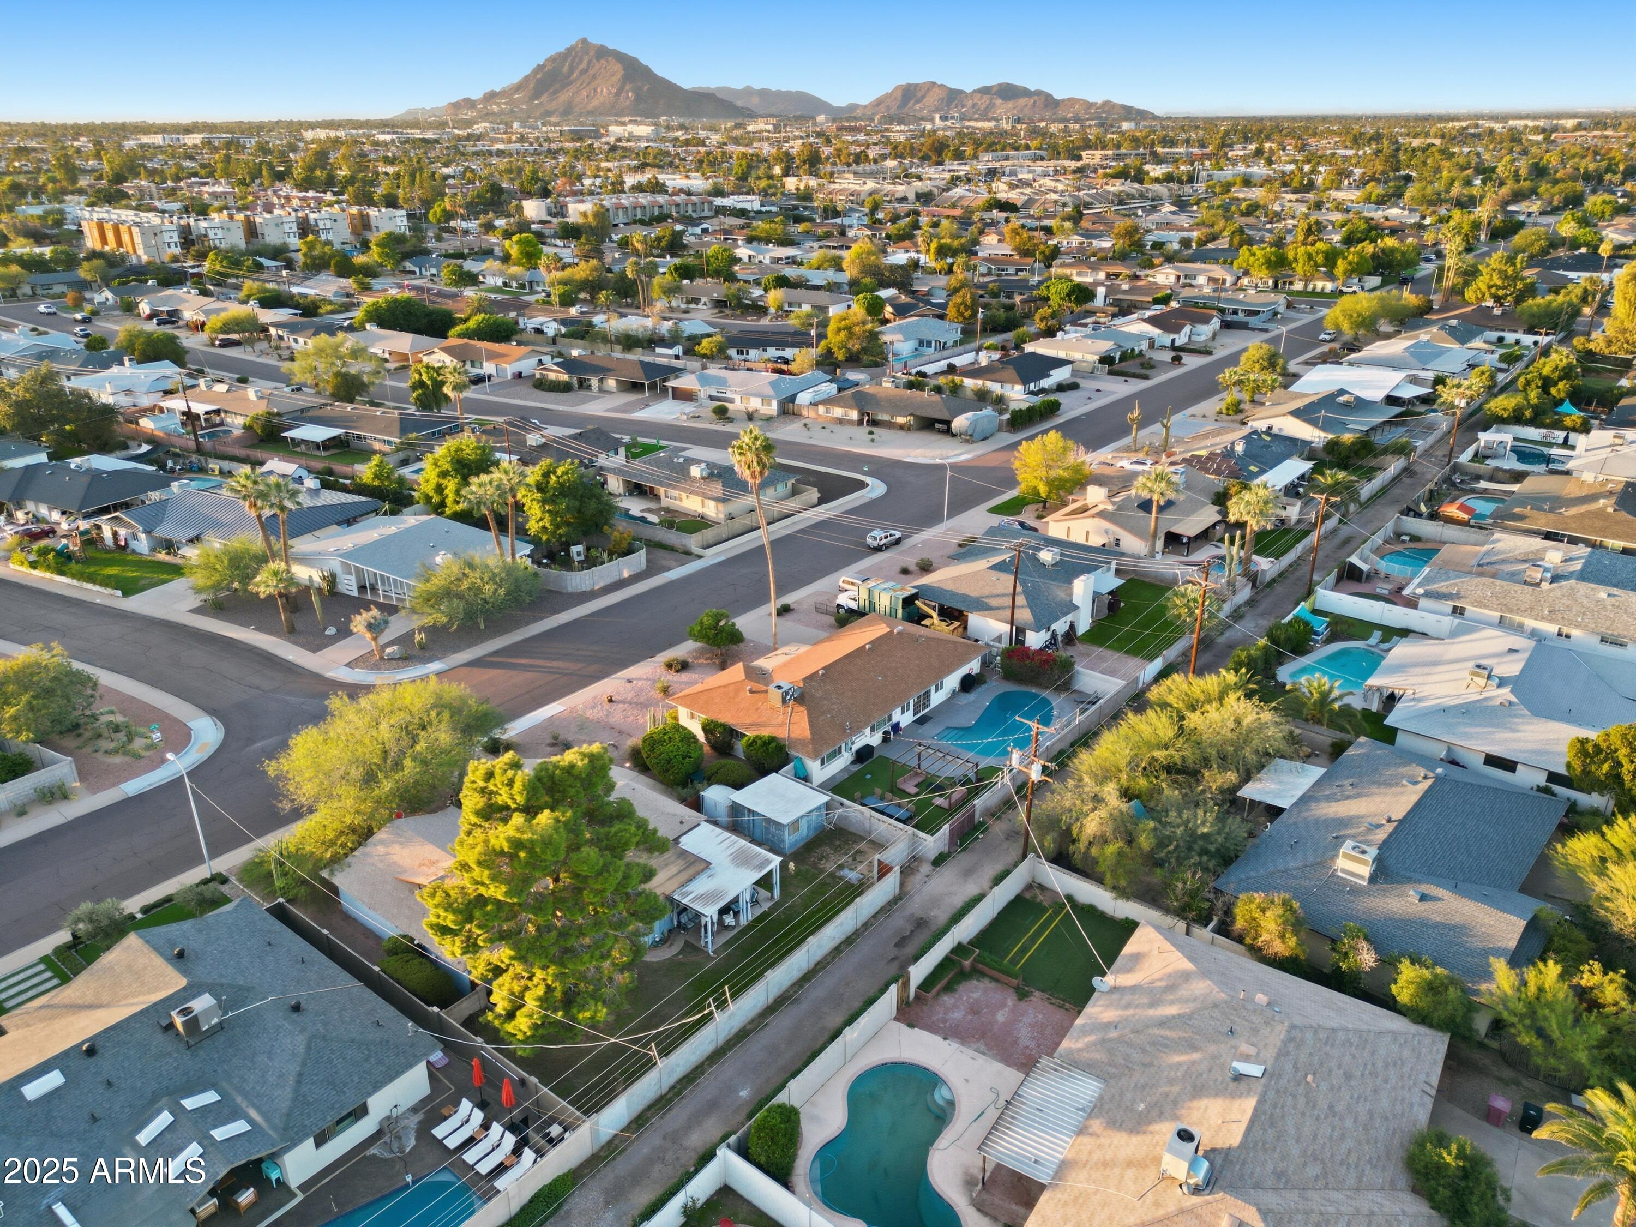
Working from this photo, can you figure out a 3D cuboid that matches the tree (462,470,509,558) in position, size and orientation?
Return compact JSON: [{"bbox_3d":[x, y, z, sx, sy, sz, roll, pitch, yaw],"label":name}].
[{"bbox_3d":[-30.416,-7.686,105.712,4.333,11.620,4.333,-7,25,-15],"label":"tree"}]

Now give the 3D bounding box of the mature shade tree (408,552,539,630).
[{"bbox_3d":[-29.780,-1.982,98.530,11.000,6.600,9.800,17,29,35],"label":"mature shade tree"}]

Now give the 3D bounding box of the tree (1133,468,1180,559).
[{"bbox_3d":[33.860,-9.946,112.711,4.600,9.300,4.600,17,29,35],"label":"tree"}]

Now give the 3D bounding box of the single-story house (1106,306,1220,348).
[{"bbox_3d":[69.976,-57.448,225.387,13.800,4.200,24.365,18,30,36],"label":"single-story house"}]

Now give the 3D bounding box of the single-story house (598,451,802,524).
[{"bbox_3d":[-13.567,-15.646,131.335,19.637,4.100,12.717,18,29,35],"label":"single-story house"}]

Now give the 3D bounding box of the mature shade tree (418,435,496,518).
[{"bbox_3d":[-40.158,-14.753,124.140,8.600,9.720,8.400,0,24,0],"label":"mature shade tree"}]

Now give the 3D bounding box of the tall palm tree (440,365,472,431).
[{"bbox_3d":[-45.855,-26.941,145.532,4.100,10.000,4.100,0,24,0],"label":"tall palm tree"}]

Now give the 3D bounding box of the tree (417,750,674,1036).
[{"bbox_3d":[-12.823,13.609,53.864,11.200,14.000,11.200,-7,25,-15],"label":"tree"}]

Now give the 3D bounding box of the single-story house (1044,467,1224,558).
[{"bbox_3d":[35.657,-11.556,122.819,15.621,4.200,24.975,17,29,35],"label":"single-story house"}]

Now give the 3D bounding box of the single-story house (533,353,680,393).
[{"bbox_3d":[-34.353,-40.179,189.122,22.079,4.200,12.015,12,27,27],"label":"single-story house"}]

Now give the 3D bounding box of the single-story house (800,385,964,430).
[{"bbox_3d":[11.659,-28.023,154.065,21.500,4.600,11.500,13,27,28],"label":"single-story house"}]

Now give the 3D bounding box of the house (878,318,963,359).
[{"bbox_3d":[21.615,-54.579,221.177,16.500,4.200,19.000,18,30,36],"label":"house"}]

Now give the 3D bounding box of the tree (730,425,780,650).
[{"bbox_3d":[-4.720,-5.503,90.904,3.900,19.140,3.900,0,24,0],"label":"tree"}]

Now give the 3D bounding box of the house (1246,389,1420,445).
[{"bbox_3d":[70.814,-27.689,159.359,17.164,4.400,23.336,17,29,35],"label":"house"}]

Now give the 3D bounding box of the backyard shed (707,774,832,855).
[{"bbox_3d":[-2.398,12.491,70.722,4.700,2.350,3.900,18,30,36],"label":"backyard shed"}]

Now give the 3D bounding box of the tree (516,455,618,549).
[{"bbox_3d":[-26.396,-11.557,117.264,10.200,9.260,9.800,0,24,0],"label":"tree"}]

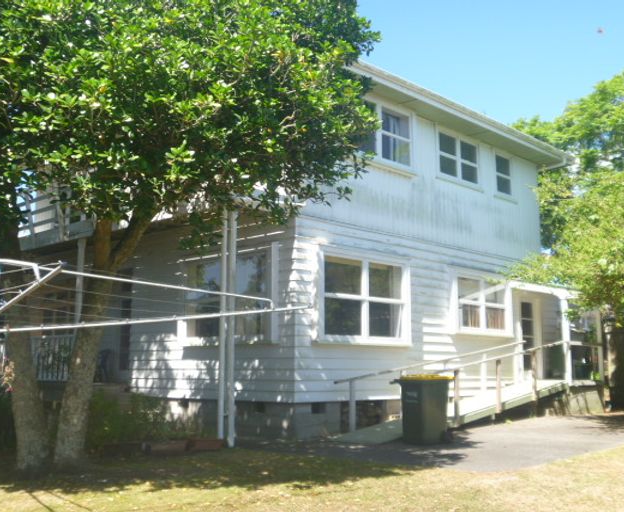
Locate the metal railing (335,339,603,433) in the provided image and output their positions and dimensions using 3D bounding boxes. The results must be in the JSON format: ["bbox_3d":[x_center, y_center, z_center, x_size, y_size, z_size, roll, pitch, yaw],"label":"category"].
[{"bbox_3d":[3.582,2.501,14.959,1.079,1.744,8.115,-8,-12,44],"label":"metal railing"}]

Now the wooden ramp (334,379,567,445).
[{"bbox_3d":[2.914,2.893,14.225,1.008,0.857,6.472,-8,-12,44],"label":"wooden ramp"}]

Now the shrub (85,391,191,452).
[{"bbox_3d":[-2.738,2.477,11.651,1.650,0.880,1.250,2,-9,-13],"label":"shrub"}]

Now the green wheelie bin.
[{"bbox_3d":[1.834,2.431,11.897,0.580,1.050,0.710,-8,-12,44],"label":"green wheelie bin"}]

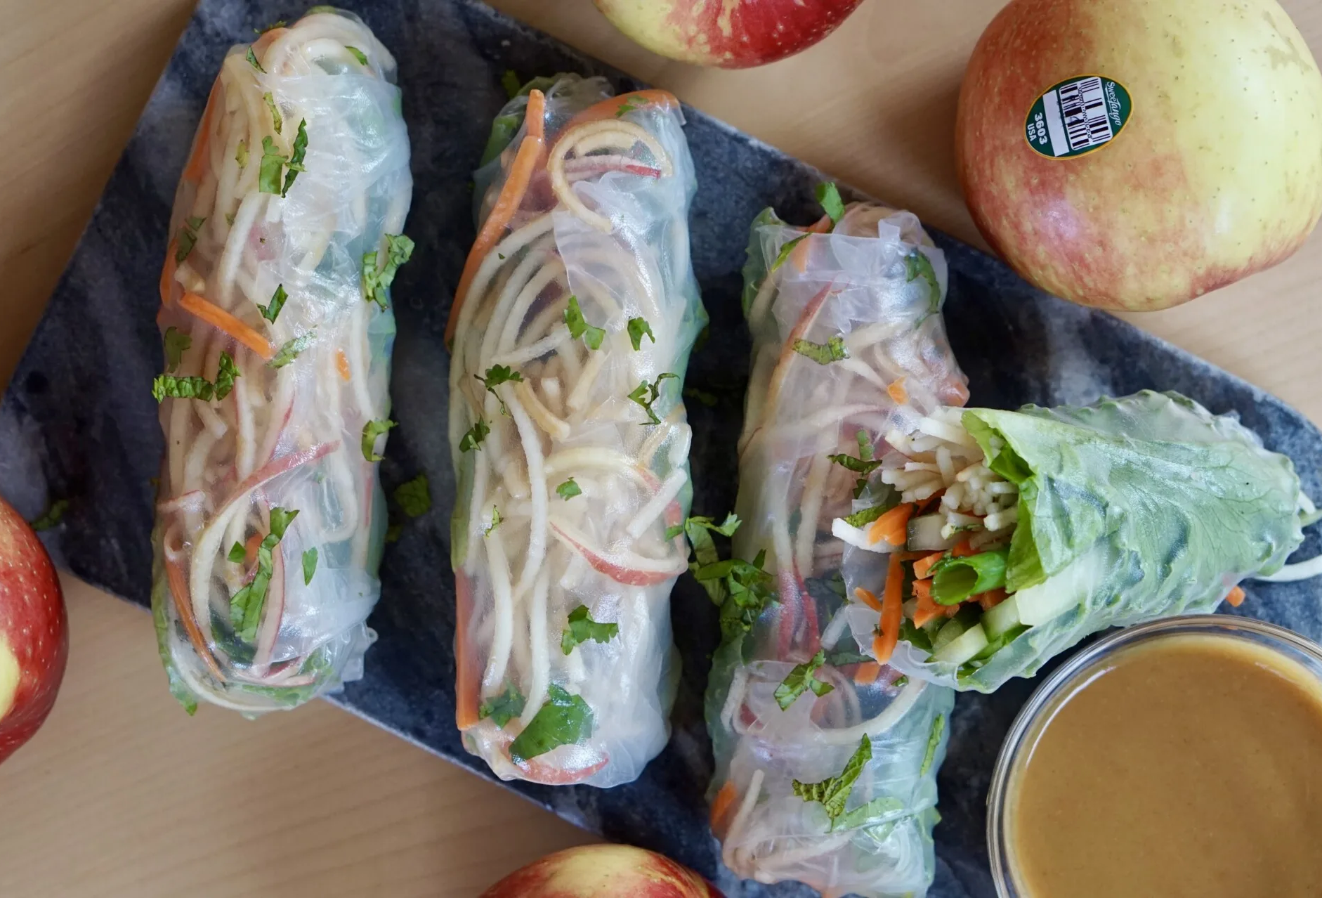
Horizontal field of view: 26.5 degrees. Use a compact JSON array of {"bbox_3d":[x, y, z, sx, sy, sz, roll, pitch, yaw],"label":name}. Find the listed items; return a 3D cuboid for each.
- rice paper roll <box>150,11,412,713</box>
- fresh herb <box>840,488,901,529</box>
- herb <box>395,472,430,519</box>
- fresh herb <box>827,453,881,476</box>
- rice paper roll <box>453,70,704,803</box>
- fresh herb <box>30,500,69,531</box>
[{"bbox_3d":[-0.081,-0.019,0.605,0.051,0.043,0.149,5,87,0],"label":"rice paper roll"},{"bbox_3d":[0.044,0.012,0.584,0.014,0.004,0.005,-28,87,-1],"label":"fresh herb"},{"bbox_3d":[-0.055,0.010,0.624,0.007,0.003,0.009,25,87,1],"label":"herb"},{"bbox_3d":[0.040,0.003,0.583,0.011,0.004,0.004,10,87,0],"label":"fresh herb"},{"bbox_3d":[-0.017,-0.004,0.605,0.052,0.043,0.152,2,87,0],"label":"rice paper roll"},{"bbox_3d":[-0.136,0.015,0.624,0.011,0.003,0.003,-38,88,-2],"label":"fresh herb"}]

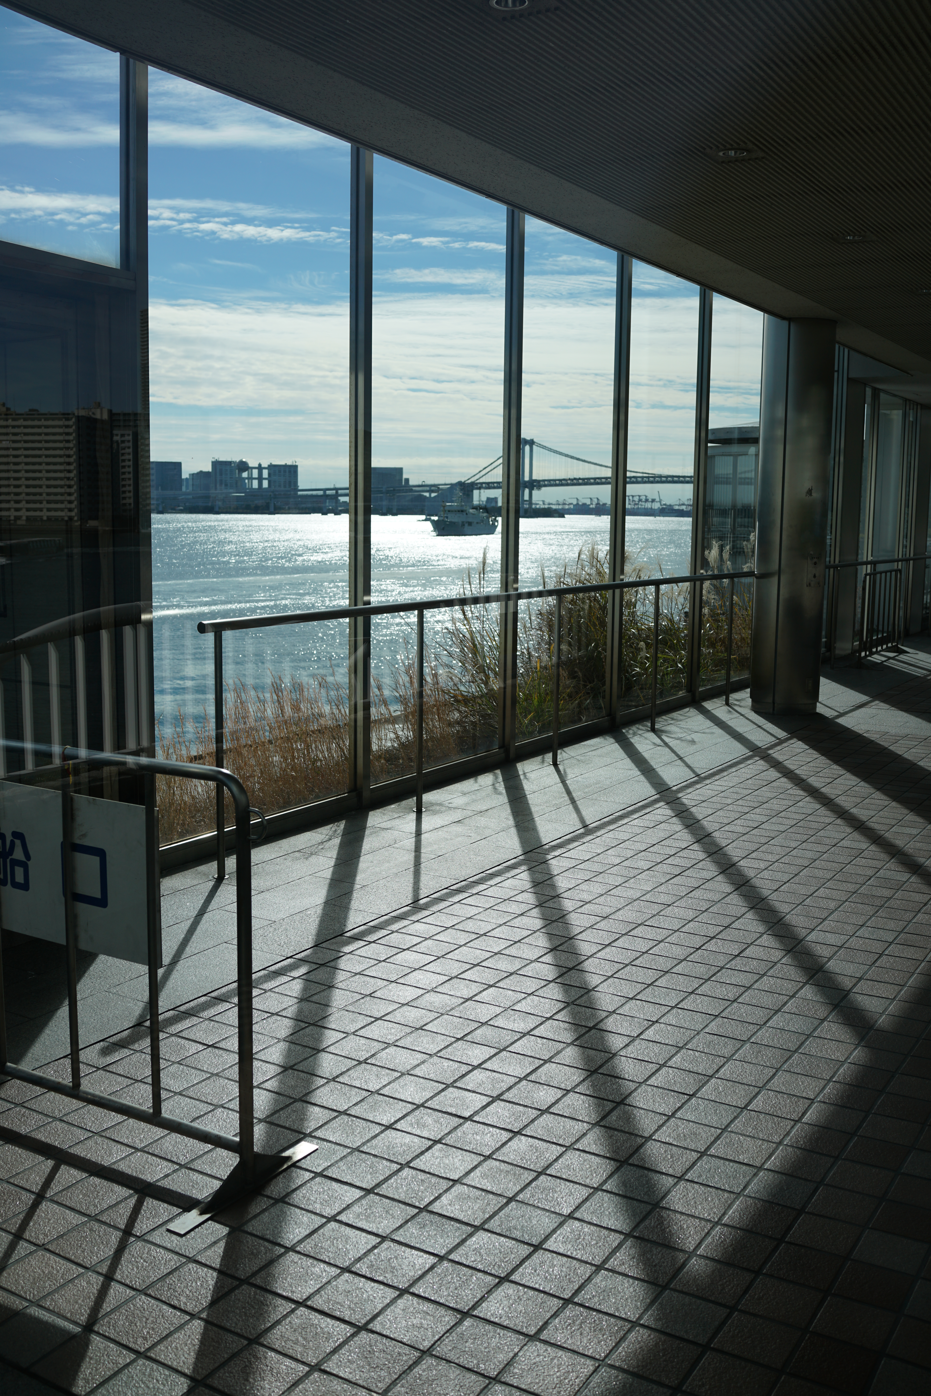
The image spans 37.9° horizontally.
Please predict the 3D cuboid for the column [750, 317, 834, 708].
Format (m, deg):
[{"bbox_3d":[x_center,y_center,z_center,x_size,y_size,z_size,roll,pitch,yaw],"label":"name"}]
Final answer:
[{"bbox_3d":[2.590,-1.419,10.733,0.560,3.080,0.560,5,9,31],"label":"column"}]

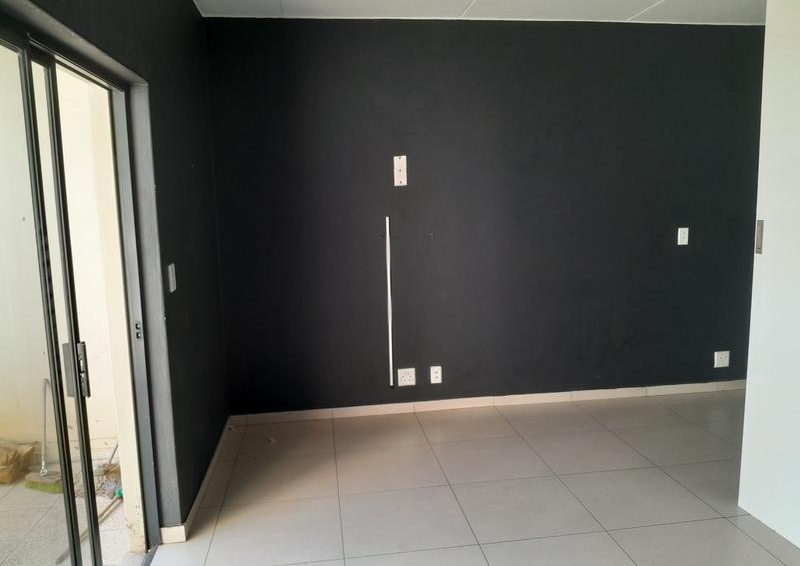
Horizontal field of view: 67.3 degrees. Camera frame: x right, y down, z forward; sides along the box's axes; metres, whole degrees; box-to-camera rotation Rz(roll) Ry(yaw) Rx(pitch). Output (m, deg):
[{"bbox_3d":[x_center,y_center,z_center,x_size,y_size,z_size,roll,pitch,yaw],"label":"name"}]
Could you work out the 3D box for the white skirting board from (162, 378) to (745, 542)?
[{"bbox_3d":[0.848,0.966,3.717,4.078,0.079,1.518,-3,7,-7],"label":"white skirting board"}]

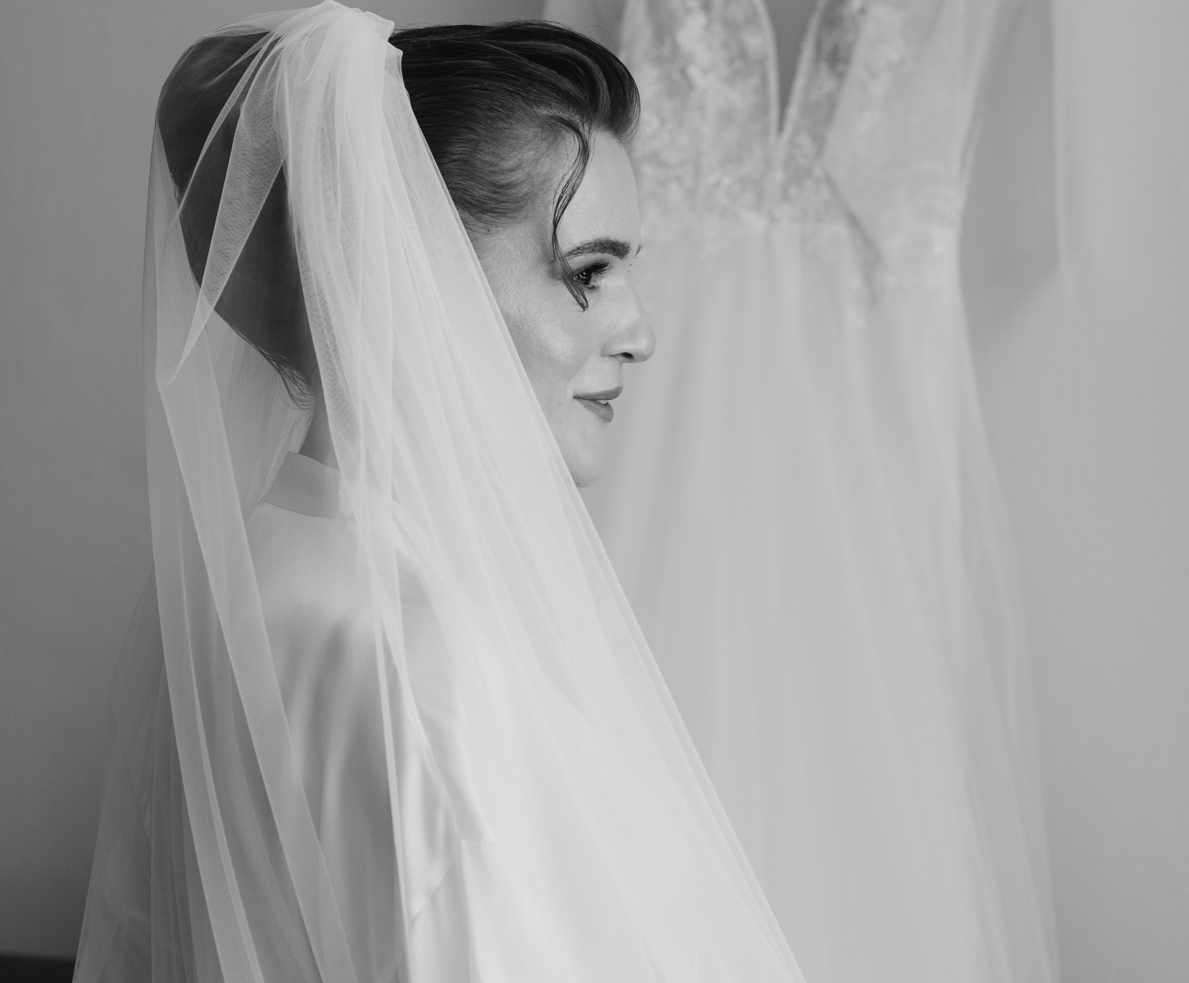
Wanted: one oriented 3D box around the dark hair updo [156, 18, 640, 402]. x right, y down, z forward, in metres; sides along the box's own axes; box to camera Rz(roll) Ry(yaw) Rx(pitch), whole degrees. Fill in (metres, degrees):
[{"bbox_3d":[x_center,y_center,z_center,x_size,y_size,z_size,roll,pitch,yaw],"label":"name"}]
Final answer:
[{"bbox_3d":[-0.100,-0.144,2.150,0.243,0.197,0.180,2,1,10],"label":"dark hair updo"}]

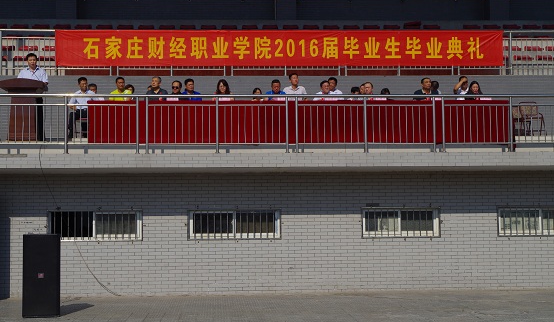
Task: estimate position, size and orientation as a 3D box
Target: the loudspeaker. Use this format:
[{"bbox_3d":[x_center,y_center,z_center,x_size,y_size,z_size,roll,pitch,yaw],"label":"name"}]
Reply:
[{"bbox_3d":[-3.538,1.727,13.896,0.545,1.220,0.500,0,-4,-9],"label":"loudspeaker"}]

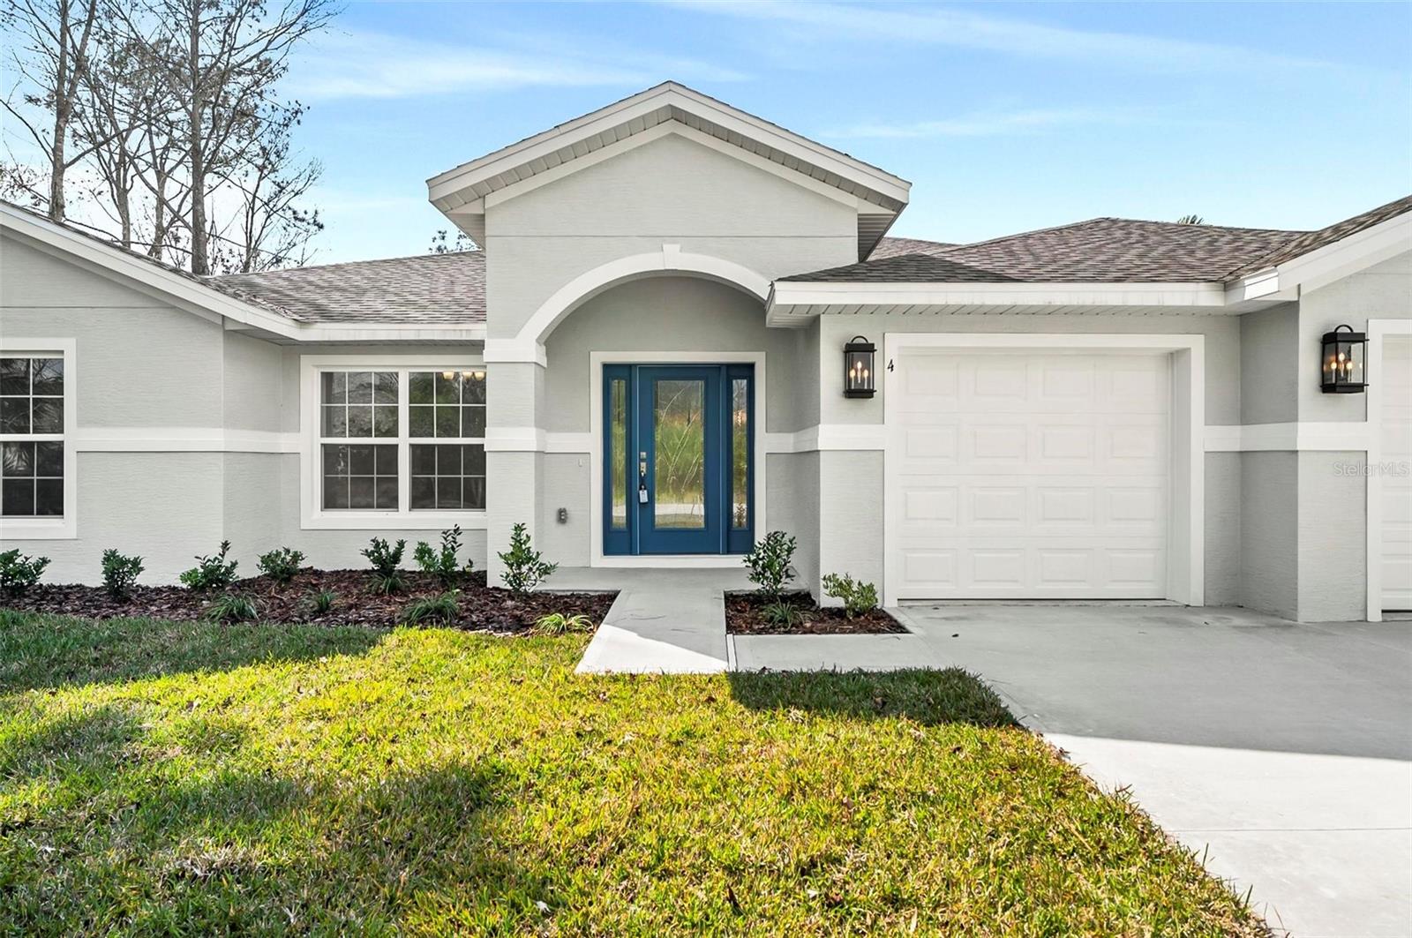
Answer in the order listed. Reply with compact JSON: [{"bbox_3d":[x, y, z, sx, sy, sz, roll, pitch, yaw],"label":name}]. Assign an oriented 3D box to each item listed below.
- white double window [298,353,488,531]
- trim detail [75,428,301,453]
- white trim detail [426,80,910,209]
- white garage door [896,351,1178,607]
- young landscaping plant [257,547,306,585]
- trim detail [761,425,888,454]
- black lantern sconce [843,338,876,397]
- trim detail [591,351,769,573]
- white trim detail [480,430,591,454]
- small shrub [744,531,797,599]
[{"bbox_3d":[-3.200,-0.285,7.920,2.200,1.860,0.100,0,1,0],"label":"white double window"},{"bbox_3d":[-5.050,-0.270,7.360,1.480,0.210,1.100,0,1,0],"label":"trim detail"},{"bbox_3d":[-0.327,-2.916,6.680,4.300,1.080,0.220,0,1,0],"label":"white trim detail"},{"bbox_3d":[2.800,0.055,6.430,2.440,2.140,0.090,0,1,0],"label":"white garage door"},{"bbox_3d":[-3.950,0.905,6.920,0.420,0.360,0.400,0,1,0],"label":"young landscaping plant"},{"bbox_3d":[1.070,-0.275,7.070,0.840,0.210,1.900,0,1,0],"label":"trim detail"},{"bbox_3d":[1.250,-0.828,6.060,0.250,0.500,0.180,0,1,0],"label":"black lantern sconce"},{"bbox_3d":[-0.299,-0.098,8.080,1.910,2.340,0.120,0,1,0],"label":"trim detail"},{"bbox_3d":[-1.655,-0.277,7.480,0.860,0.210,1.200,0,1,0],"label":"white trim detail"},{"bbox_3d":[0.559,0.829,6.500,0.460,0.590,0.440,0,1,0],"label":"small shrub"}]

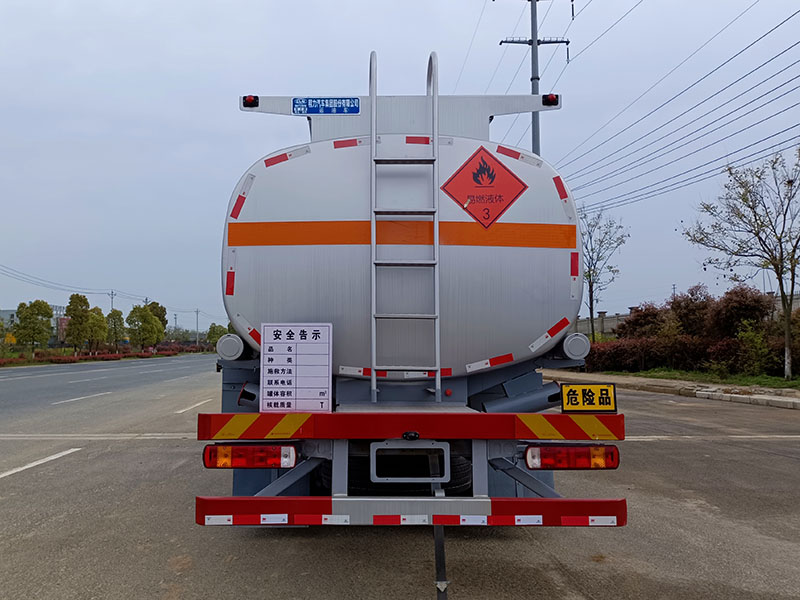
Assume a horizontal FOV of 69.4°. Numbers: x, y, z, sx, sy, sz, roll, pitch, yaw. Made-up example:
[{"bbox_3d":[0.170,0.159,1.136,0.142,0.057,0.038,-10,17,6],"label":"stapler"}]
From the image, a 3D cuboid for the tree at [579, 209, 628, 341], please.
[{"bbox_3d":[10.274,-0.655,30.106,3.800,8.008,3.800,0,-4,0],"label":"tree"}]

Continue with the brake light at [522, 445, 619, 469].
[{"bbox_3d":[0.953,0.873,3.240,0.516,0.133,0.100,0,-4,0],"label":"brake light"}]

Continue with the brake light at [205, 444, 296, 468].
[{"bbox_3d":[-0.829,0.871,3.240,0.520,0.132,0.100,0,-4,0],"label":"brake light"}]

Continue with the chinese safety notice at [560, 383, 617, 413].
[{"bbox_3d":[1.051,0.548,3.221,0.307,0.167,0.020,0,-4,0],"label":"chinese safety notice"}]

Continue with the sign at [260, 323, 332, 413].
[{"bbox_3d":[-0.576,0.380,3.232,0.407,0.497,0.020,0,-4,0],"label":"sign"}]

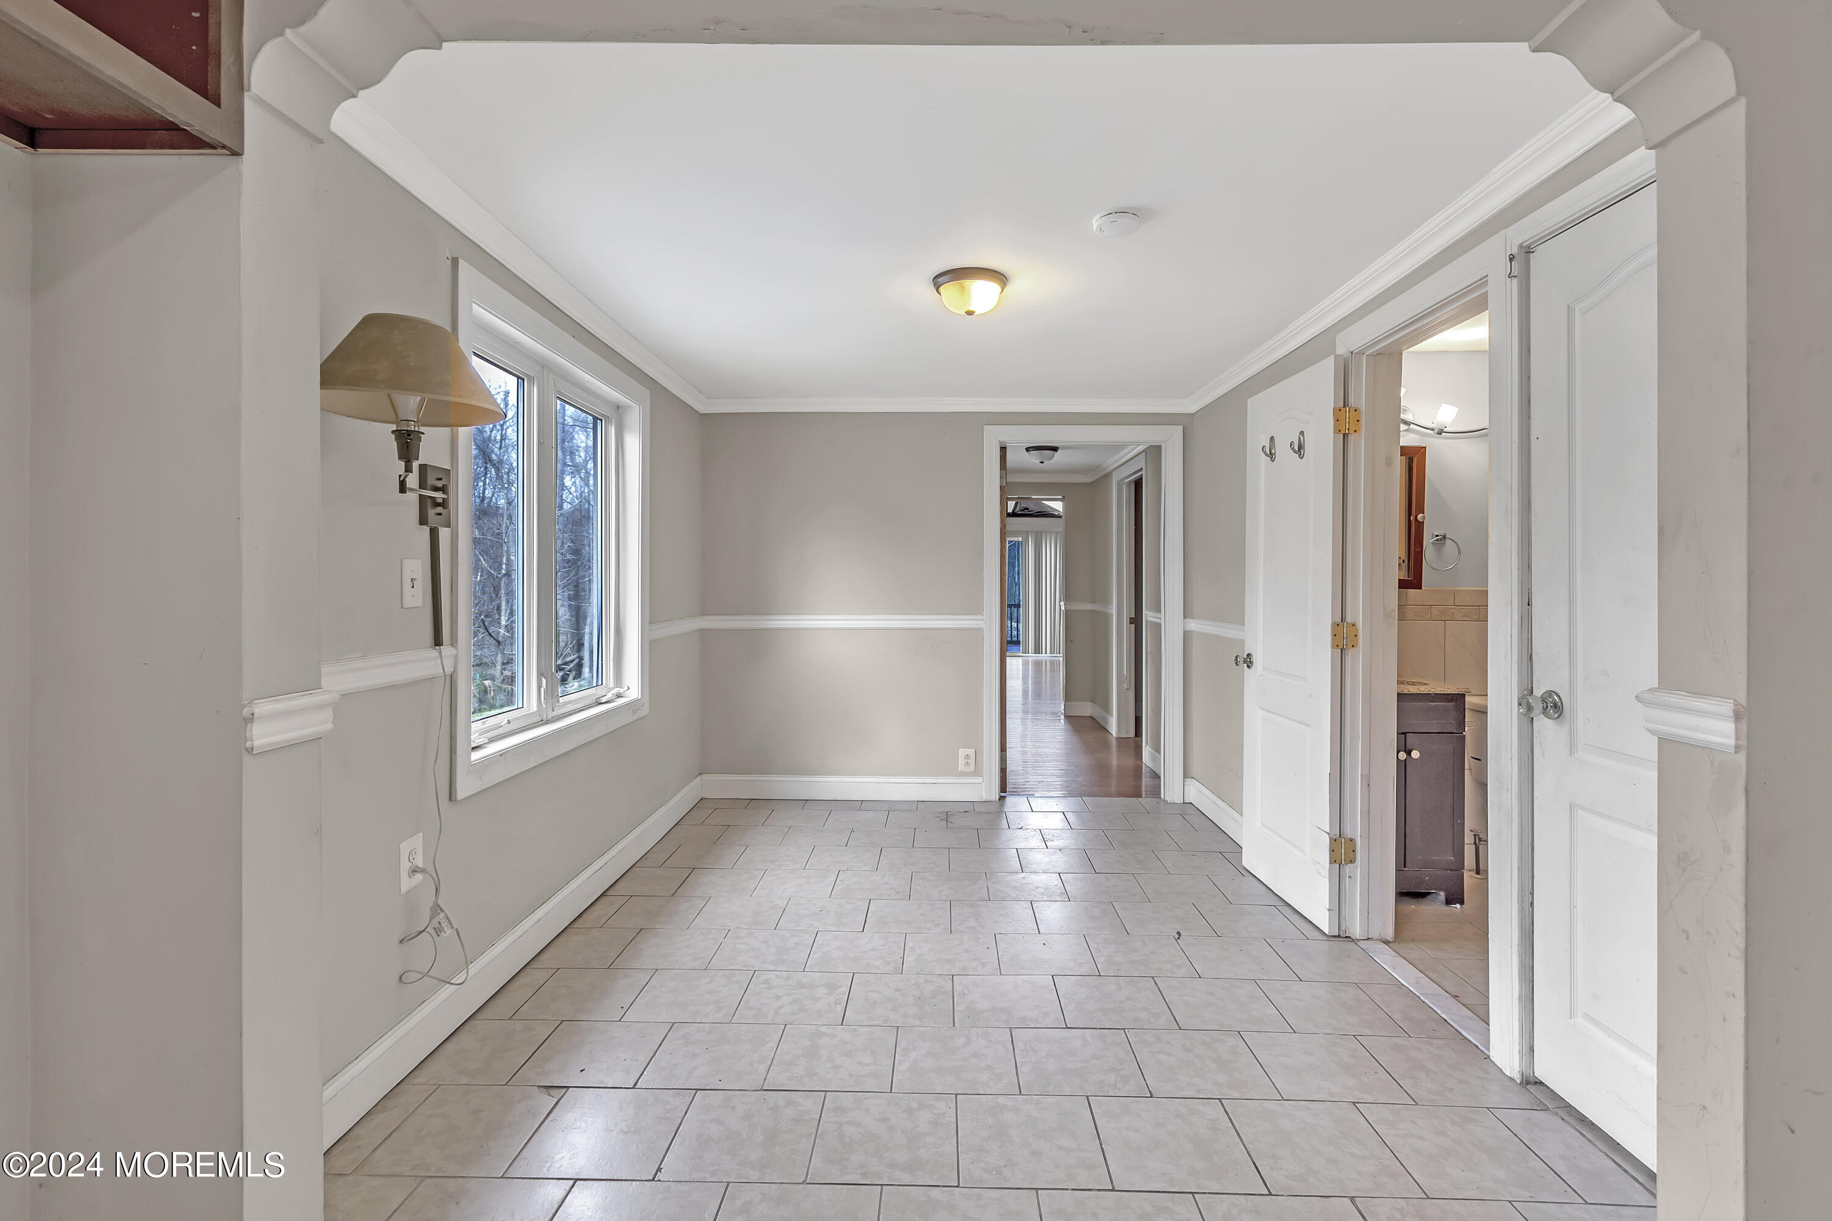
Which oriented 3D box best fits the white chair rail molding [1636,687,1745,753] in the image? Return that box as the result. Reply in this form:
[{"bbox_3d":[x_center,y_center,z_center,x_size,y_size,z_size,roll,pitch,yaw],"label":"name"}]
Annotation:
[{"bbox_3d":[1.183,0.168,1.170,0.022,0.081,0.156,0,1,1],"label":"white chair rail molding"}]

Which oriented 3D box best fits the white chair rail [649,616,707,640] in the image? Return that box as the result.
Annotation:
[{"bbox_3d":[-1.188,0.085,3.860,0.022,0.075,0.780,0,1,1],"label":"white chair rail"}]

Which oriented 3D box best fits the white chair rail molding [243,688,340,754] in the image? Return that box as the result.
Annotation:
[{"bbox_3d":[-0.948,0.168,1.168,0.022,0.081,0.156,0,1,1],"label":"white chair rail molding"}]

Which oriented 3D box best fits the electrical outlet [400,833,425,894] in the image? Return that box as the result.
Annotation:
[{"bbox_3d":[-1.242,0.626,1.887,0.012,0.122,0.078,0,1,1],"label":"electrical outlet"}]

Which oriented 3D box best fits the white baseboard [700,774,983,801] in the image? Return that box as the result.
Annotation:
[{"bbox_3d":[-0.417,0.991,4.265,1.570,0.129,0.018,0,1,1],"label":"white baseboard"}]

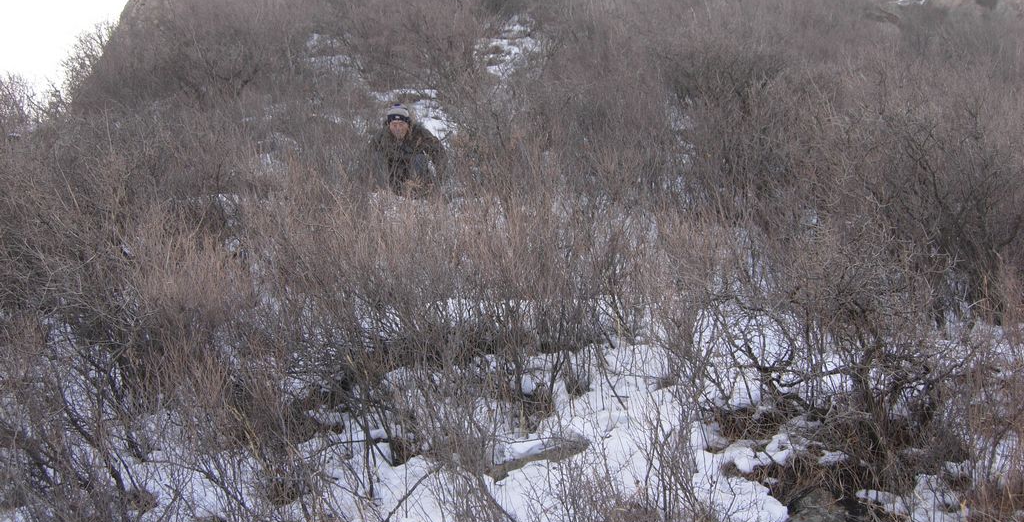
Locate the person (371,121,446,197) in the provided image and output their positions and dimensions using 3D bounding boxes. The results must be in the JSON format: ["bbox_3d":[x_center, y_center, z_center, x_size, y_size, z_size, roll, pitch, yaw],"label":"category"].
[{"bbox_3d":[-0.883,-0.935,10.400,0.650,0.860,0.680,0,-5,-2],"label":"person"}]

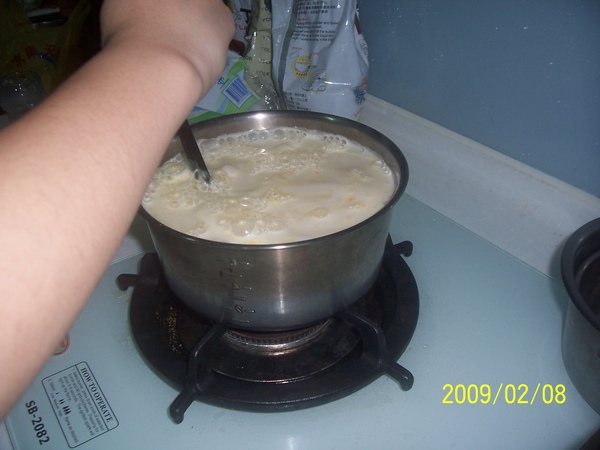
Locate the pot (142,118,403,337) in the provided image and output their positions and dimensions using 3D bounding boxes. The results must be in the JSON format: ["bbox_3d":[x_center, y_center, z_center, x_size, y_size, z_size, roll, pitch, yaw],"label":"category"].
[{"bbox_3d":[-0.021,-0.004,0.479,0.207,0.099,0.207,0,35,0],"label":"pot"}]

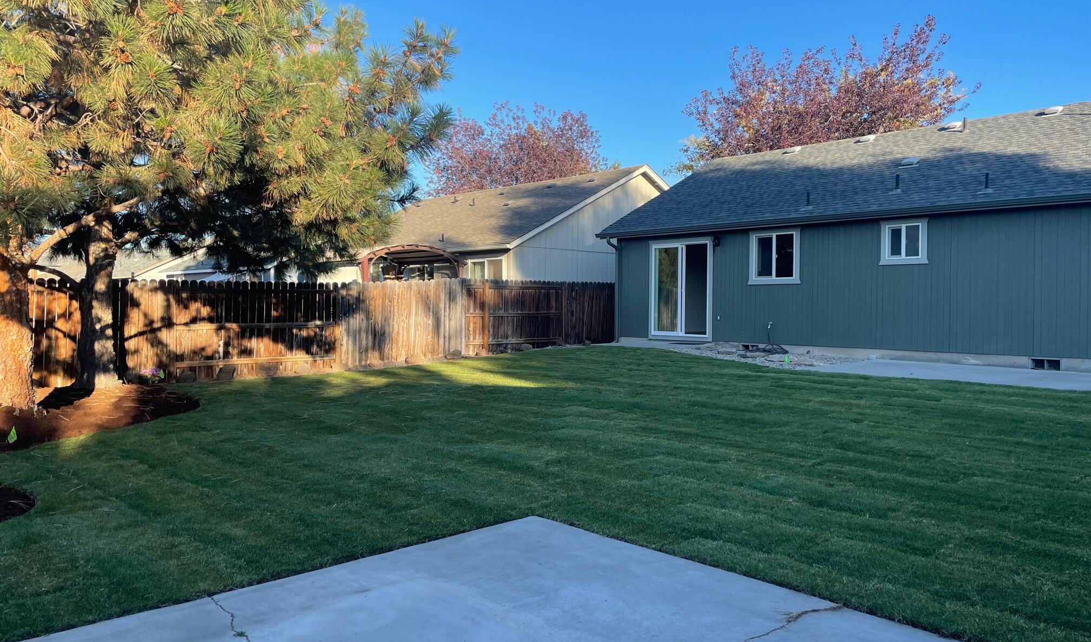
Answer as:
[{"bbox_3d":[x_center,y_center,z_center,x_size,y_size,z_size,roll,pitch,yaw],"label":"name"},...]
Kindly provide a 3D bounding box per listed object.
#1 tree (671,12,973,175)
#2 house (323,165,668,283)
[{"bbox_3d":[10.247,-5.525,30.082,10.926,11.380,10.926,0,1,0],"label":"tree"},{"bbox_3d":[-0.963,-2.208,29.072,10.677,5.296,11.745,-1,2,-43],"label":"house"}]

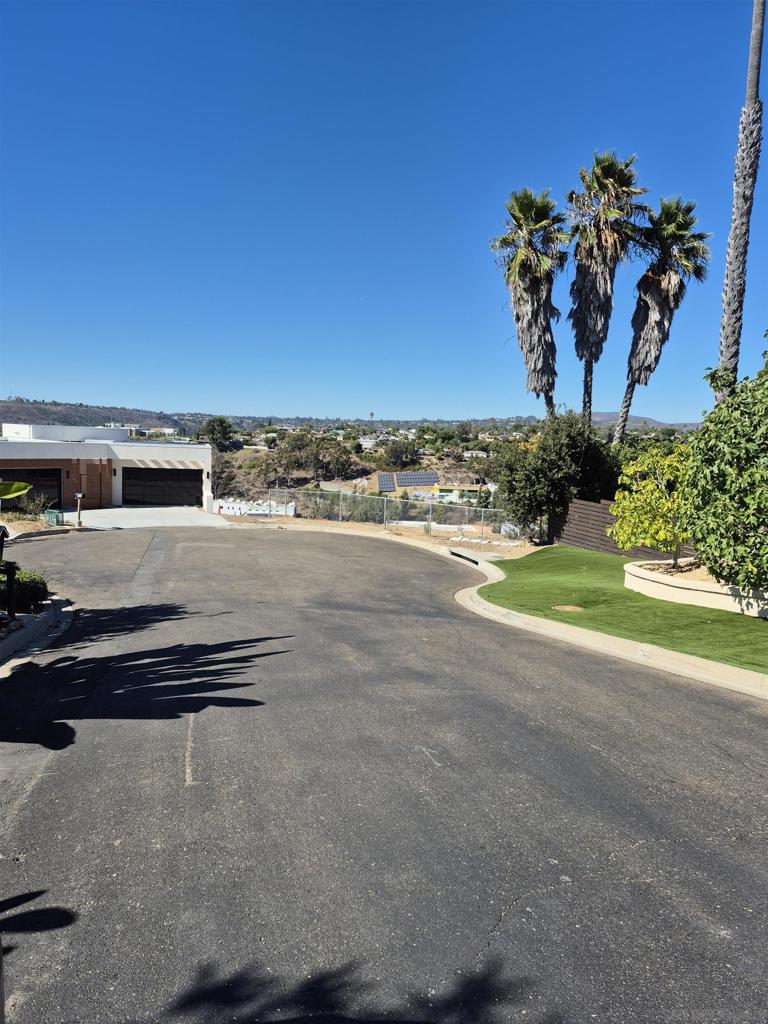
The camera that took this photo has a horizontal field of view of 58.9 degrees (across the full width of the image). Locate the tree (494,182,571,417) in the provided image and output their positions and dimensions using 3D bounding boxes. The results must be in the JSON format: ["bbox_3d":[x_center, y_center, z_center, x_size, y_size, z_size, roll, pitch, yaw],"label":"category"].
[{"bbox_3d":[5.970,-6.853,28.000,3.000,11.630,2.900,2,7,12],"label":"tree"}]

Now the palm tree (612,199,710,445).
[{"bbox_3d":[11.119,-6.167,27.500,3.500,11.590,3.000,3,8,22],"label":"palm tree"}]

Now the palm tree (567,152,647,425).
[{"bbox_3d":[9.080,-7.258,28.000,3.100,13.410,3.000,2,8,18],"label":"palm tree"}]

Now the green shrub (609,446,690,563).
[{"bbox_3d":[5.891,-0.162,15.000,1.900,2.510,1.850,3,8,21],"label":"green shrub"}]

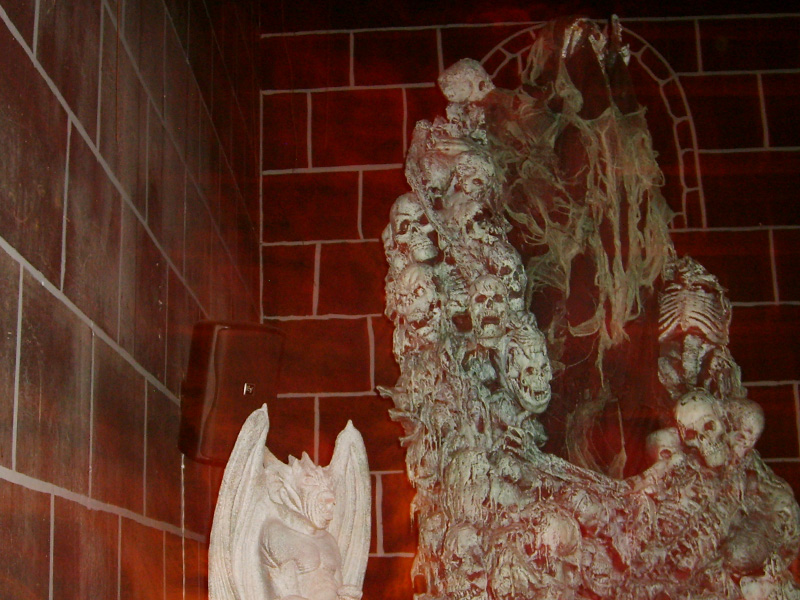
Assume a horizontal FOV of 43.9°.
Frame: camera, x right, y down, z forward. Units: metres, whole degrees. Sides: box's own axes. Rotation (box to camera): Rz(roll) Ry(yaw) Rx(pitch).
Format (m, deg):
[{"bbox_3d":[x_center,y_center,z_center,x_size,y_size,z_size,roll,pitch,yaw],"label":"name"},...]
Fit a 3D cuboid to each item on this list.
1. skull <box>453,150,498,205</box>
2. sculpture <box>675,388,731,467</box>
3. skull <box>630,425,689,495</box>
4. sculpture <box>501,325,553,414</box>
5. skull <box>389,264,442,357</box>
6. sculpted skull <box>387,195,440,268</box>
[{"bbox_3d":[0.235,-0.382,3.100,0.145,0.180,0.170,-13,8,17],"label":"skull"},{"bbox_3d":[0.837,0.356,2.750,0.150,0.220,0.185,-19,1,10],"label":"sculpture"},{"bbox_3d":[0.747,0.455,2.850,0.150,0.200,0.175,-12,7,-5],"label":"skull"},{"bbox_3d":[0.376,0.205,2.930,0.140,0.260,0.175,-12,11,-26],"label":"sculpture"},{"bbox_3d":[0.046,0.025,2.950,0.150,0.250,0.180,-10,4,10],"label":"skull"},{"bbox_3d":[0.044,-0.213,3.000,0.150,0.220,0.185,-16,6,-5],"label":"sculpted skull"}]

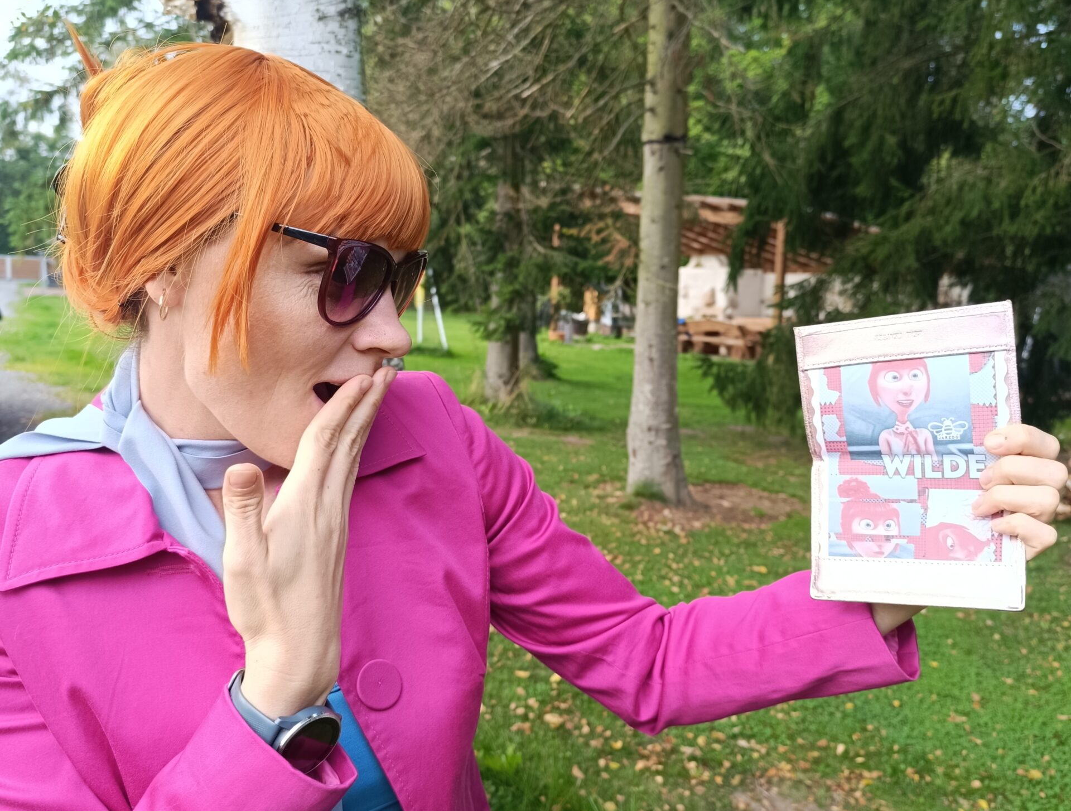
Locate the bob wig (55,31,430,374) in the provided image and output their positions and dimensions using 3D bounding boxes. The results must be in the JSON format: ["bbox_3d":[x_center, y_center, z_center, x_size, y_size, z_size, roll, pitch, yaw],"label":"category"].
[{"bbox_3d":[-0.178,-0.123,0.620,0.235,0.205,0.190,15,8,18],"label":"bob wig"}]

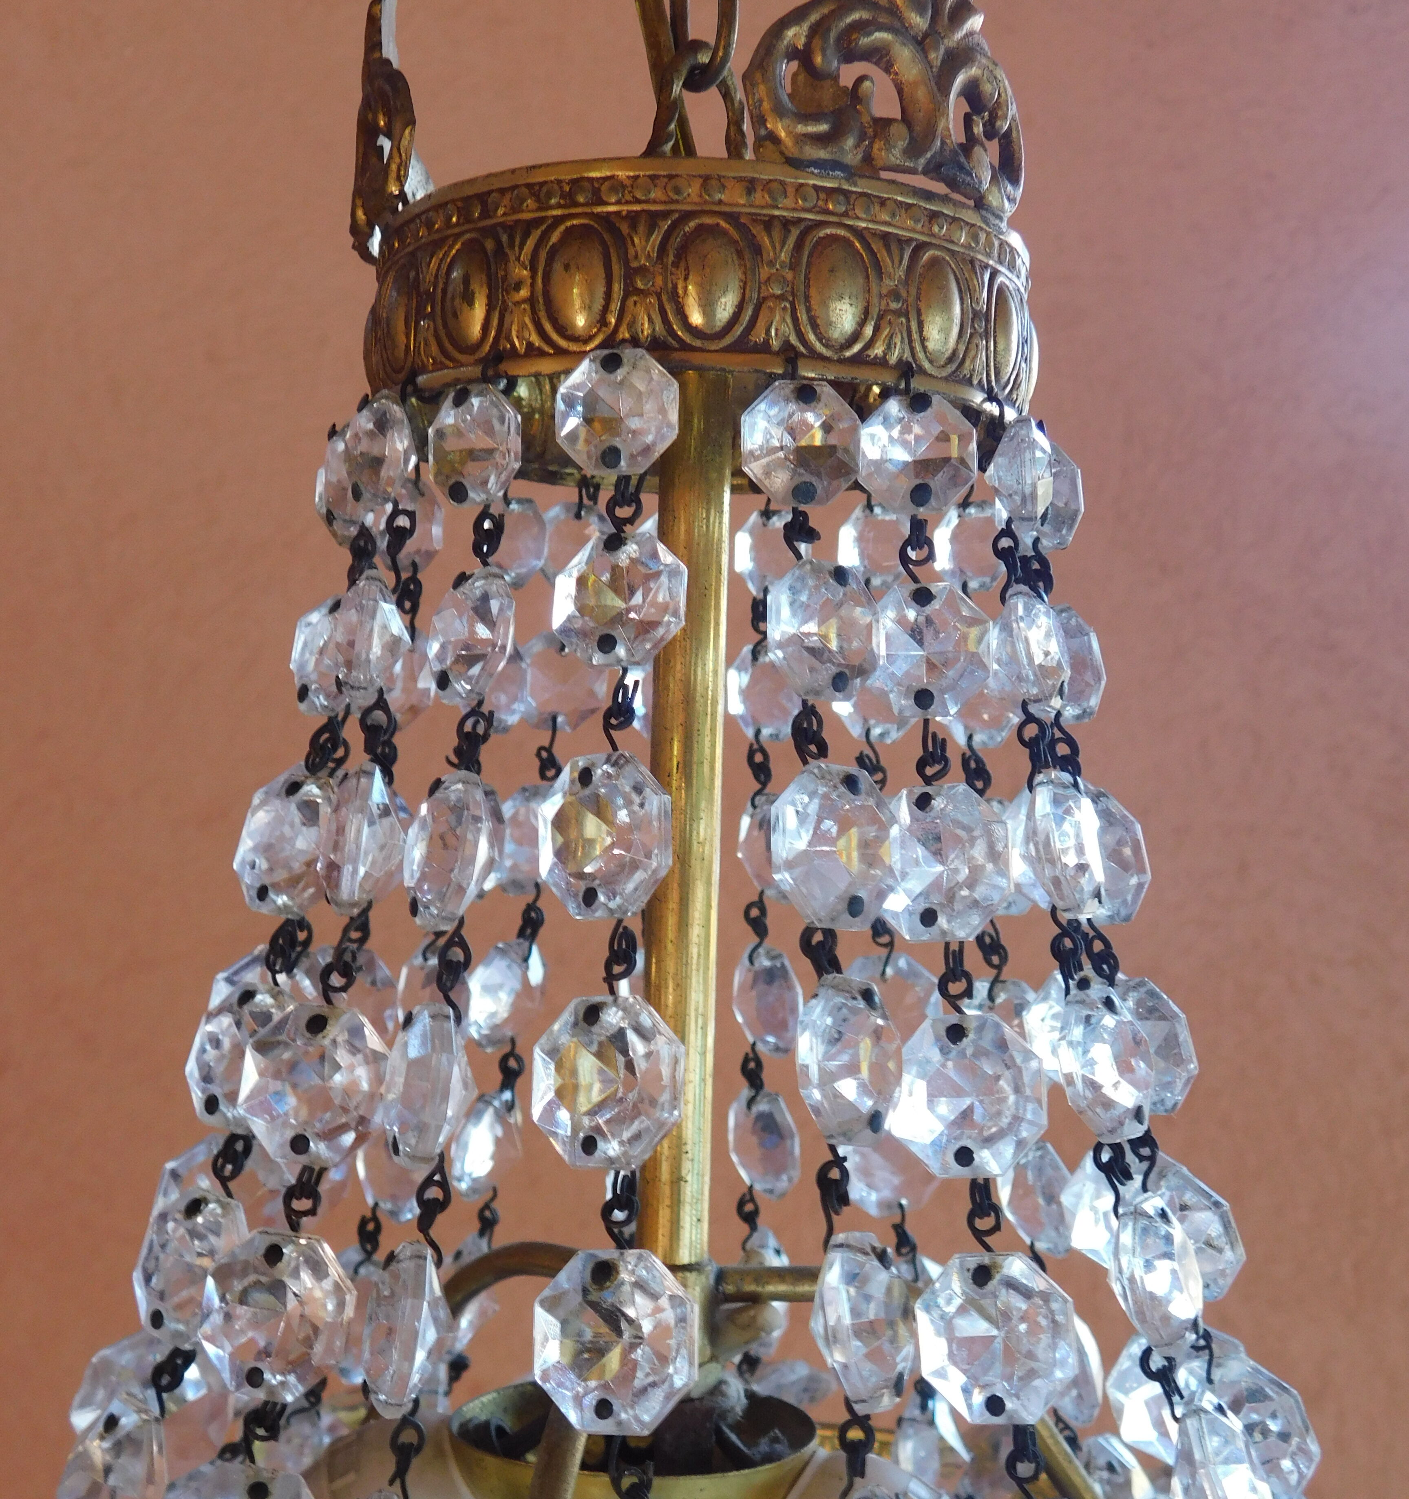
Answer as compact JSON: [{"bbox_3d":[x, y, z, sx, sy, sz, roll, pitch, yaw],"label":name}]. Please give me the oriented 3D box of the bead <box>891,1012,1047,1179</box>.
[{"bbox_3d":[0.030,0.039,0.220,0.018,0.019,0.009,-6,-10,19],"label":"bead"}]

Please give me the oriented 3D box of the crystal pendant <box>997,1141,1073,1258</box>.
[{"bbox_3d":[0.053,0.072,0.311,0.010,0.018,0.018,-8,4,-24],"label":"crystal pendant"}]

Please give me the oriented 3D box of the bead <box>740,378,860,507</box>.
[{"bbox_3d":[0.011,-0.035,0.225,0.015,0.015,0.008,1,-5,-14],"label":"bead"}]

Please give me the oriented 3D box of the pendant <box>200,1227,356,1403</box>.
[{"bbox_3d":[-0.048,0.064,0.220,0.018,0.018,0.010,4,-11,15],"label":"pendant"}]

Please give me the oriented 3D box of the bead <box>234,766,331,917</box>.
[{"bbox_3d":[-0.053,0.012,0.248,0.018,0.018,0.009,9,-5,27],"label":"bead"}]

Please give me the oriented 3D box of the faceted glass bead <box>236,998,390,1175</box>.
[{"bbox_3d":[-0.045,0.038,0.223,0.018,0.018,0.010,4,-11,12],"label":"faceted glass bead"}]

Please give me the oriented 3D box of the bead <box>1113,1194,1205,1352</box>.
[{"bbox_3d":[0.055,0.063,0.236,0.009,0.018,0.018,-17,-10,37],"label":"bead"}]

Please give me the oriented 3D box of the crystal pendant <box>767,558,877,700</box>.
[{"bbox_3d":[0.013,-0.013,0.219,0.015,0.015,0.007,6,-9,-36],"label":"crystal pendant"}]

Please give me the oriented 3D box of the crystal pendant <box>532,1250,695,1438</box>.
[{"bbox_3d":[-0.009,0.062,0.203,0.018,0.018,0.010,-7,-15,24],"label":"crystal pendant"}]

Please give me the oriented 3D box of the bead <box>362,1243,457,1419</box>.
[{"bbox_3d":[-0.032,0.063,0.212,0.010,0.018,0.018,8,-13,-9],"label":"bead"}]

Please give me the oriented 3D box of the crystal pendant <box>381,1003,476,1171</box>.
[{"bbox_3d":[-0.031,0.038,0.217,0.010,0.018,0.018,9,-12,-13],"label":"crystal pendant"}]

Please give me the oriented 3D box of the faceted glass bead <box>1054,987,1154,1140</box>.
[{"bbox_3d":[0.050,0.039,0.243,0.018,0.018,0.009,-5,-8,-40],"label":"faceted glass bead"}]

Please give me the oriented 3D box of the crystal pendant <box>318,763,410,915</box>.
[{"bbox_3d":[-0.039,0.010,0.225,0.009,0.018,0.018,11,-9,-24],"label":"crystal pendant"}]

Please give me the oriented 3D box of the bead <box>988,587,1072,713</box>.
[{"bbox_3d":[0.041,-0.012,0.246,0.008,0.015,0.015,-12,-6,22],"label":"bead"}]

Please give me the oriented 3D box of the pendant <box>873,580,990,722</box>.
[{"bbox_3d":[0.026,-0.011,0.225,0.015,0.015,0.007,-3,-7,19],"label":"pendant"}]

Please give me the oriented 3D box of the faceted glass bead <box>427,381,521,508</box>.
[{"bbox_3d":[-0.027,-0.036,0.230,0.015,0.015,0.008,-1,-6,43],"label":"faceted glass bead"}]

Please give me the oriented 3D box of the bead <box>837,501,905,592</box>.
[{"bbox_3d":[0.028,-0.033,0.318,0.015,0.015,0.007,4,7,35],"label":"bead"}]

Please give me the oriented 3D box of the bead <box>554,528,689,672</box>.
[{"bbox_3d":[-0.010,-0.018,0.226,0.016,0.016,0.007,5,4,14],"label":"bead"}]

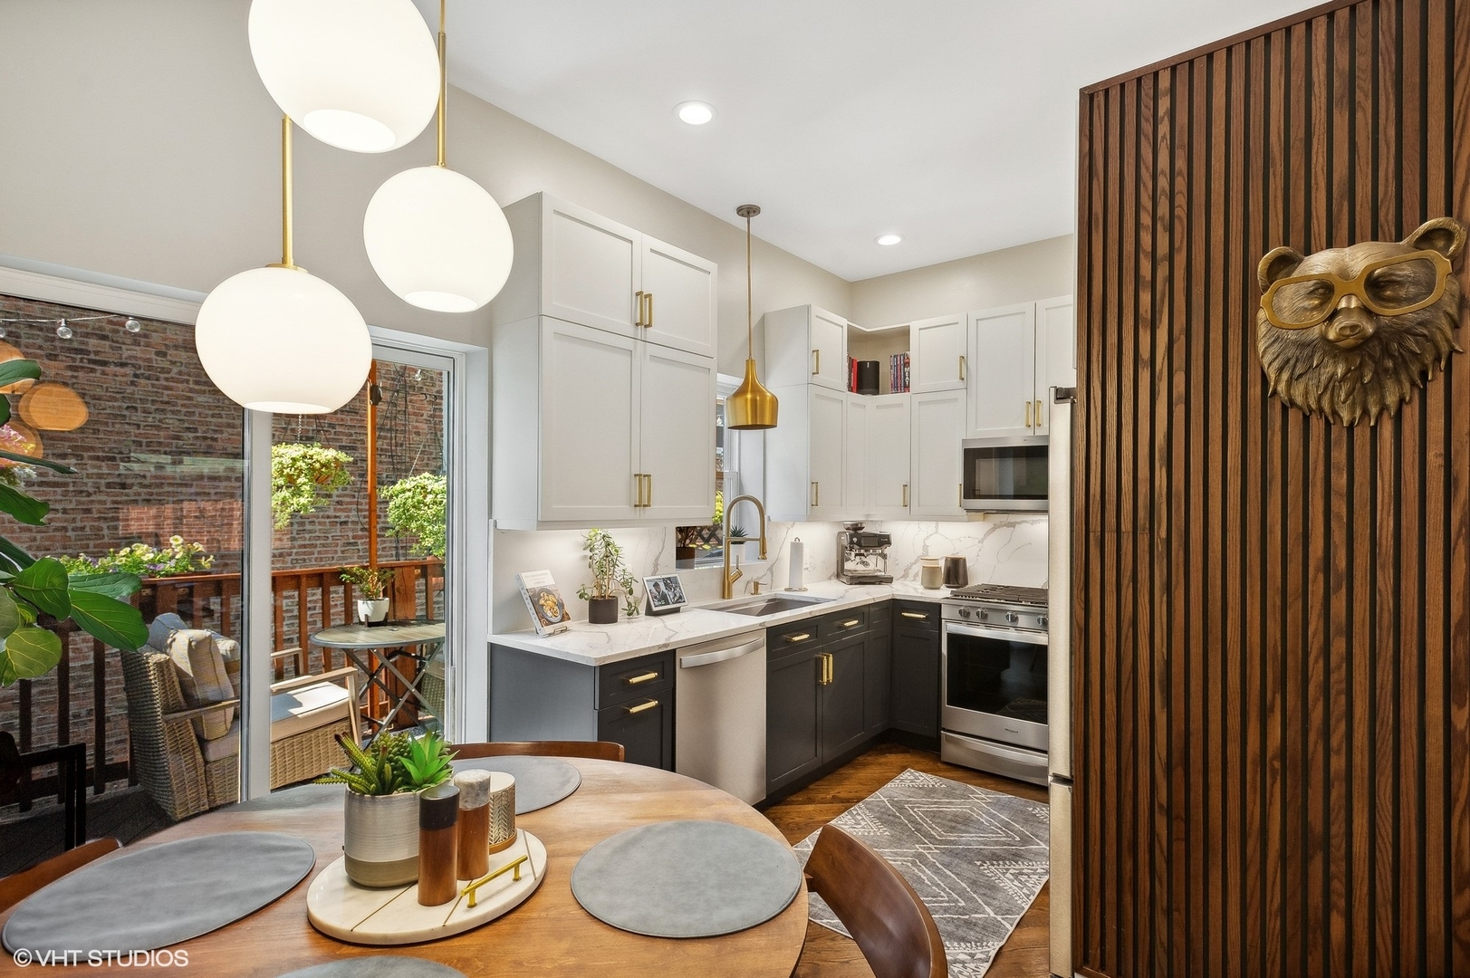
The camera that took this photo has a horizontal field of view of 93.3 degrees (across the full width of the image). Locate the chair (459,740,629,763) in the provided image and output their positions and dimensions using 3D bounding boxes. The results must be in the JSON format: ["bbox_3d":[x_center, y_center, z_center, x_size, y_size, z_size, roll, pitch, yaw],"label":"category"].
[{"bbox_3d":[-0.558,1.102,1.750,0.510,0.765,0.520,1,-1,-11],"label":"chair"}]

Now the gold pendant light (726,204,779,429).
[{"bbox_3d":[0.083,-0.924,3.756,0.285,1.173,0.285,1,-1,0],"label":"gold pendant light"}]

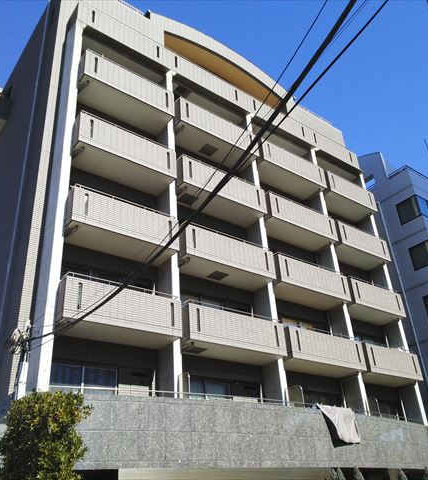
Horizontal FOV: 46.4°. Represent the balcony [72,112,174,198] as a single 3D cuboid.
[{"bbox_3d":[-3.279,-2.948,17.769,3.758,1.210,1.370,18,-36,-34],"label":"balcony"}]

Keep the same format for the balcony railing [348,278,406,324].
[{"bbox_3d":[7.254,2.938,23.503,3.717,1.290,1.280,18,-36,-33],"label":"balcony railing"}]

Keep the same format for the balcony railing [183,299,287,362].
[{"bbox_3d":[0.521,3.308,17.235,4.150,1.290,1.280,18,-36,-33],"label":"balcony railing"}]

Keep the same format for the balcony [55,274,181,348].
[{"bbox_3d":[-2.906,2.274,14.884,3.758,1.210,1.370,18,-36,-34],"label":"balcony"}]

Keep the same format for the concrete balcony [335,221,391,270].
[{"bbox_3d":[7.061,0.341,24.992,3.717,1.290,1.280,18,-36,-33],"label":"concrete balcony"}]

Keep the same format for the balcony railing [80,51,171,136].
[{"bbox_3d":[-3.465,-5.554,19.209,3.758,1.210,1.370,18,-36,-34],"label":"balcony railing"}]

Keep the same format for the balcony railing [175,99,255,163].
[{"bbox_3d":[-0.056,-4.441,21.664,4.200,1.210,1.370,18,-36,-34],"label":"balcony railing"}]

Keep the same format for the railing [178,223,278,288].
[{"bbox_3d":[0.315,0.758,18.791,4.200,1.210,1.370,18,-36,-34],"label":"railing"}]

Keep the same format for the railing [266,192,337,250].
[{"bbox_3d":[3.702,-0.739,22.674,4.188,1.290,1.280,18,-36,-33],"label":"railing"}]

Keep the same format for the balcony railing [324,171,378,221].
[{"bbox_3d":[6.899,-2.213,26.593,3.832,1.210,1.370,18,-36,-34],"label":"balcony railing"}]

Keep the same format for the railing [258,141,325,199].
[{"bbox_3d":[3.507,-3.293,24.202,4.278,1.210,1.370,18,-36,-34],"label":"railing"}]

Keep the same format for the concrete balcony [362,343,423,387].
[{"bbox_3d":[7.447,5.535,22.013,3.717,1.290,1.280,18,-36,-33],"label":"concrete balcony"}]

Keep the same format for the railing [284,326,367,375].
[{"bbox_3d":[4.087,4.455,19.695,4.188,1.290,1.280,18,-36,-33],"label":"railing"}]

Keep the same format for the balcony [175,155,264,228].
[{"bbox_3d":[0.136,-1.886,20.214,4.150,1.290,1.280,18,-36,-33],"label":"balcony"}]

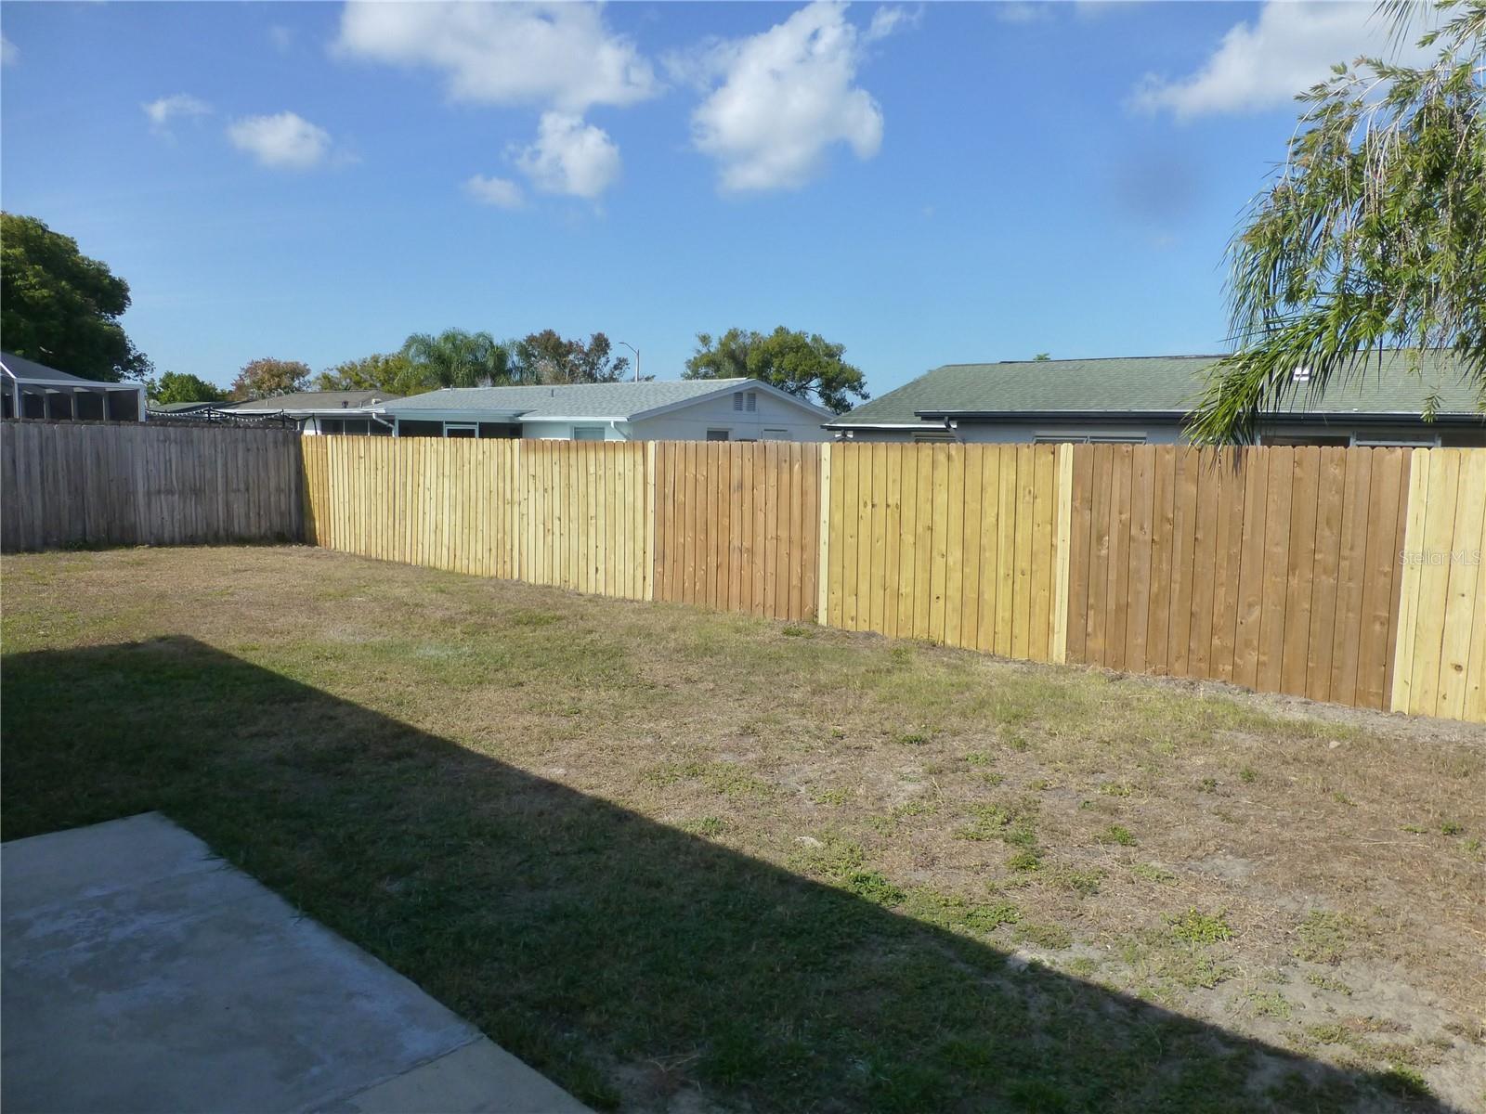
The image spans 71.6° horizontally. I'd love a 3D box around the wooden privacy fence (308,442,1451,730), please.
[{"bbox_3d":[-1.050,-0.416,11.791,16.300,1.840,0.150,6,9,40],"label":"wooden privacy fence"}]

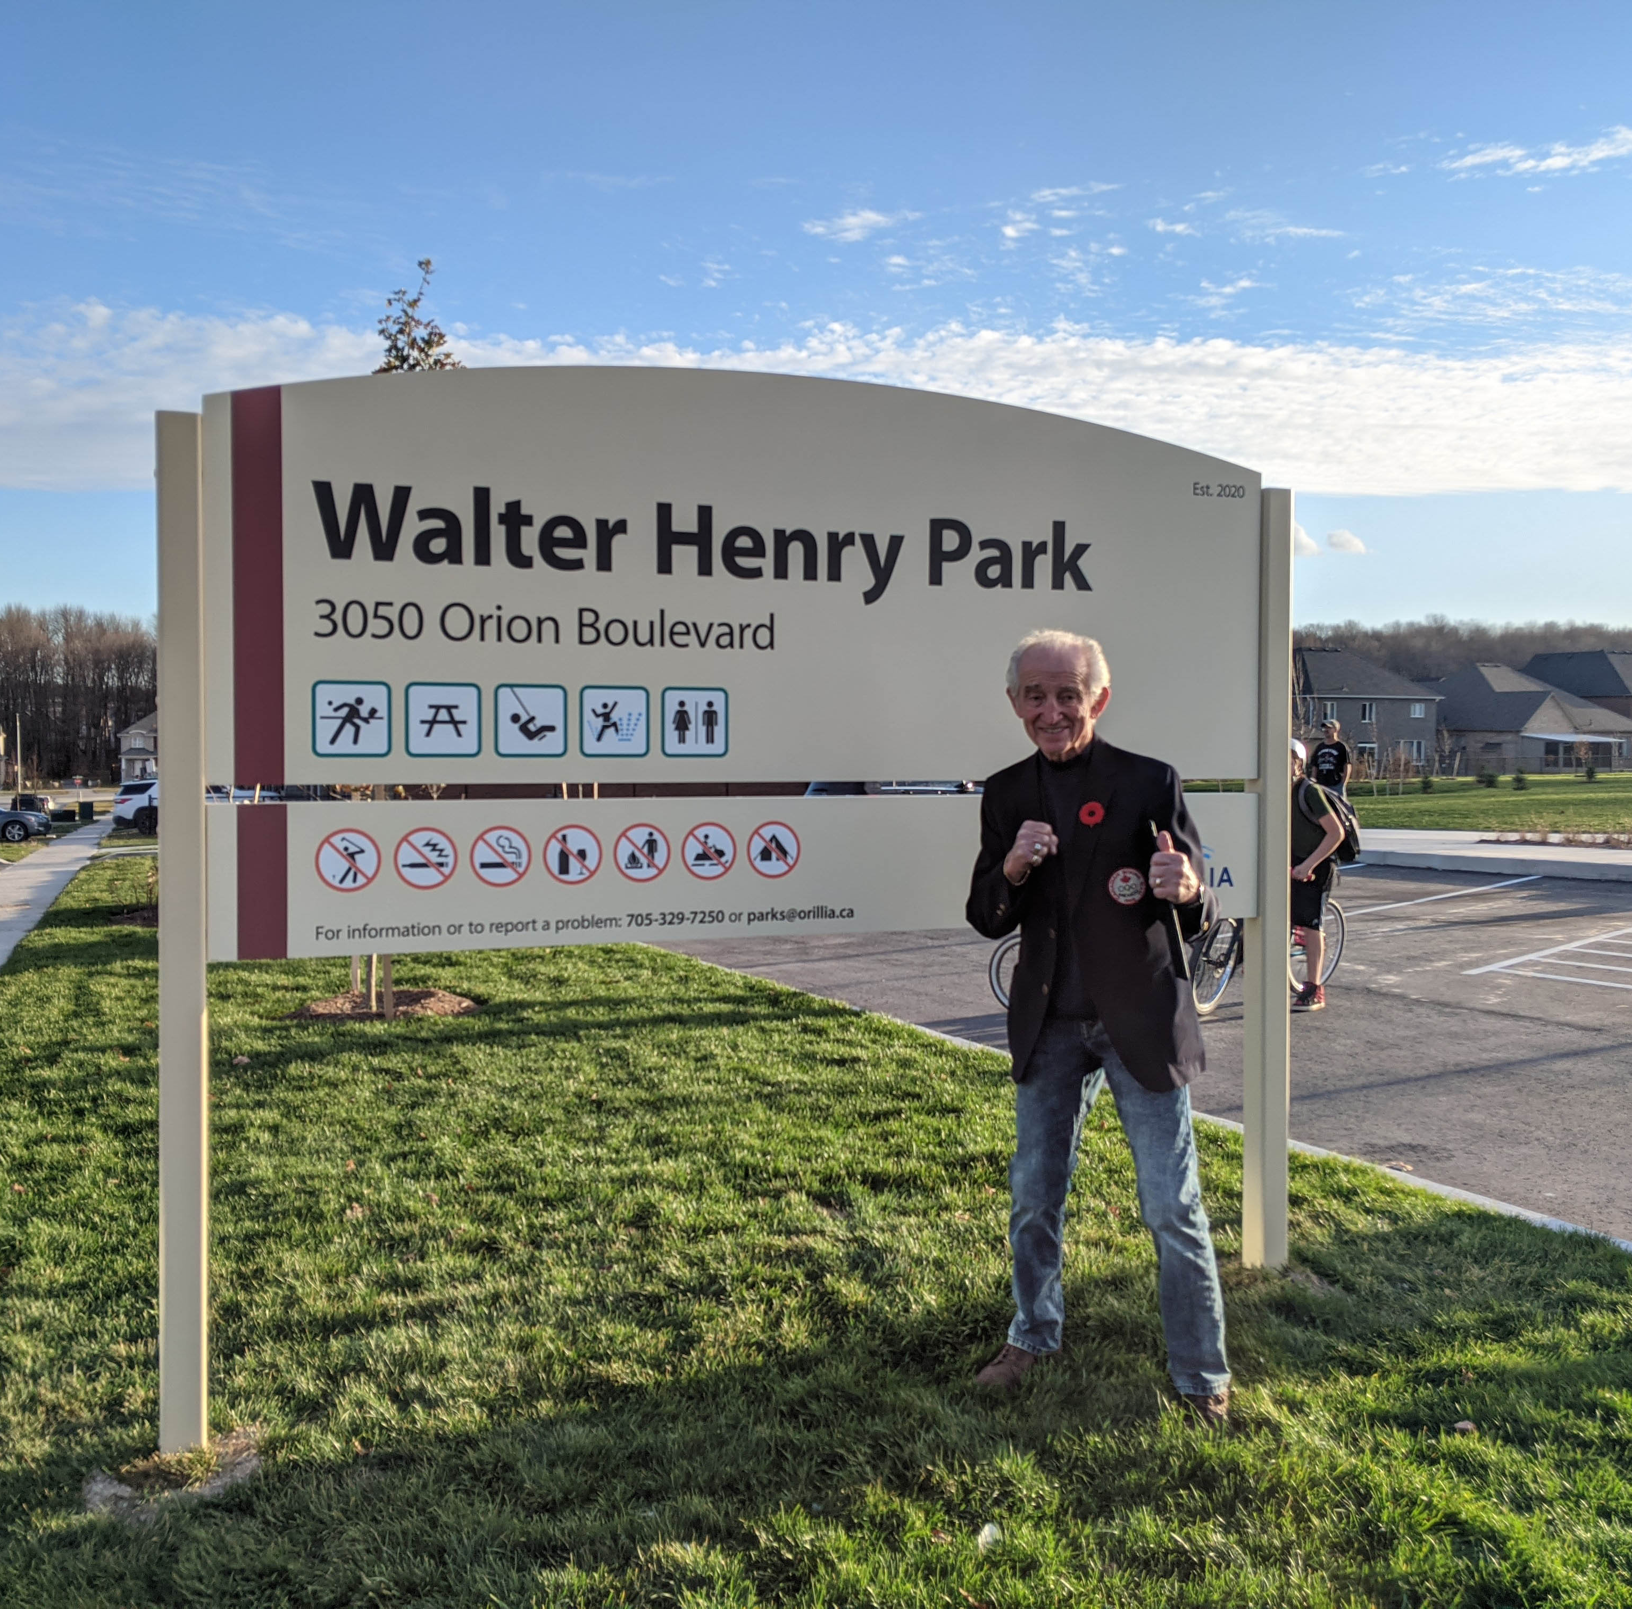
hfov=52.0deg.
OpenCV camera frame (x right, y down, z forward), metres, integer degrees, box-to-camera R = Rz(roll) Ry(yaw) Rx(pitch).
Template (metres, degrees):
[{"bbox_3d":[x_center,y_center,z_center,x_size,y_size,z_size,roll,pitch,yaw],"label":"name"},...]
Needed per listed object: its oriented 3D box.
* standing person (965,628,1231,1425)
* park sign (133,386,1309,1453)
[{"bbox_3d":[0.587,0.433,3.522,0.528,1.602,0.466,0,1,14],"label":"standing person"},{"bbox_3d":[-0.058,0.157,3.815,2.687,2.208,0.083,0,1,-21],"label":"park sign"}]

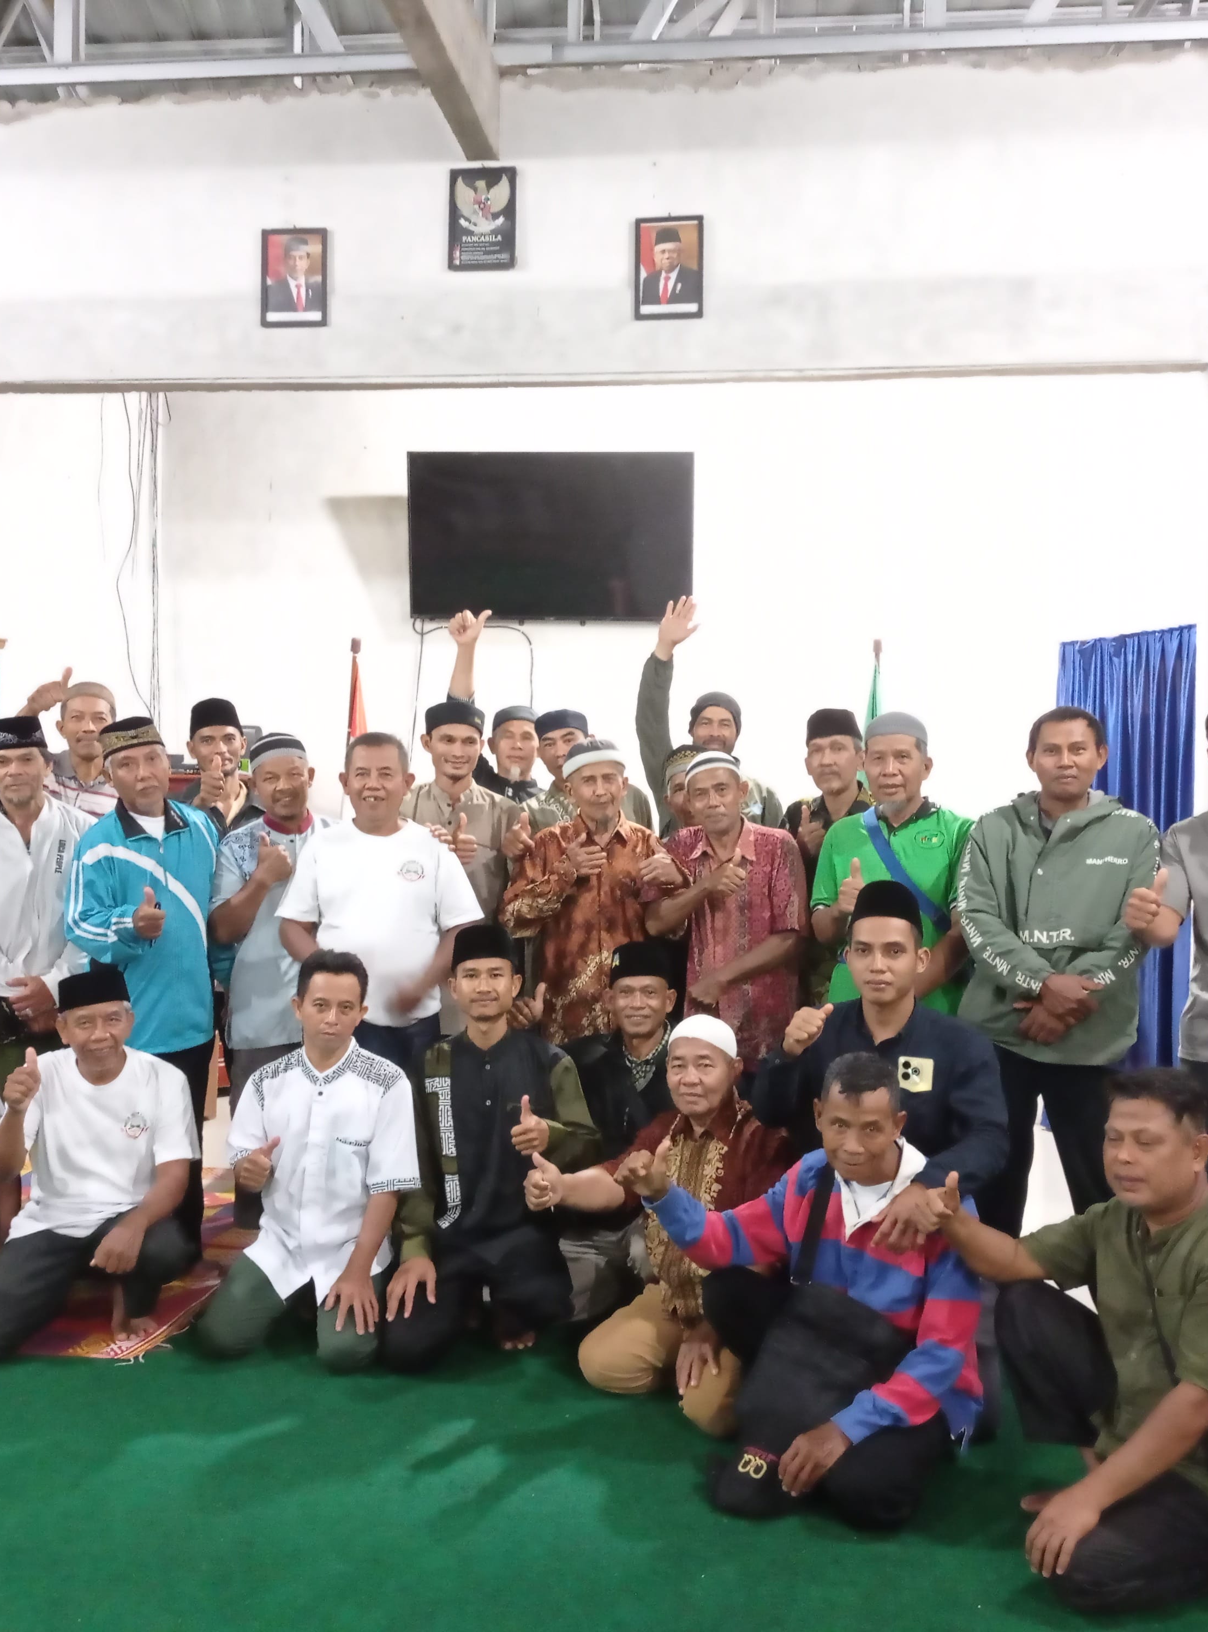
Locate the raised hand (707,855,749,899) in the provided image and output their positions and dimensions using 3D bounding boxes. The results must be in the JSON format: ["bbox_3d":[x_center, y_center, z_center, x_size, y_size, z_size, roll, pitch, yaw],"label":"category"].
[{"bbox_3d":[0.338,0.167,4.800,0.062,0.122,0.095,8,8,-41],"label":"raised hand"}]

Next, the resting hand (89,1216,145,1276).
[{"bbox_3d":[-1.214,1.074,4.400,0.090,0.125,0.065,22,-28,18],"label":"resting hand"}]

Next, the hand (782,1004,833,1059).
[{"bbox_3d":[0.430,0.453,3.720,0.108,0.118,0.100,1,1,7],"label":"hand"}]

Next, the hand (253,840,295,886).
[{"bbox_3d":[-0.907,0.124,4.850,0.112,0.130,0.095,0,2,-11],"label":"hand"}]

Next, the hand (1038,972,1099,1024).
[{"bbox_3d":[1.085,0.424,4.120,0.140,0.120,0.080,1,1,15],"label":"hand"}]

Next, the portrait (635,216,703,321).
[{"bbox_3d":[0.227,-1.910,6.150,0.237,0.355,0.025,1,1,5],"label":"portrait"}]

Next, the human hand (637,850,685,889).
[{"bbox_3d":[0.151,0.131,4.660,0.120,0.105,0.095,1,2,6],"label":"human hand"}]

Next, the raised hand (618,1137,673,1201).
[{"bbox_3d":[0.081,0.683,3.420,0.107,0.122,0.100,1,1,2],"label":"raised hand"}]

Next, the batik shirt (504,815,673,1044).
[{"bbox_3d":[-0.035,0.351,4.900,0.480,0.700,0.320,1,2,0],"label":"batik shirt"}]

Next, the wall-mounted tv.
[{"bbox_3d":[-0.226,-1.210,7.638,1.235,0.718,0.070,1,13,6],"label":"wall-mounted tv"}]

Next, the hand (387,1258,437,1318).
[{"bbox_3d":[-0.469,1.155,4.320,0.105,0.155,0.055,10,-34,7],"label":"hand"}]

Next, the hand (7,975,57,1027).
[{"bbox_3d":[-1.524,0.493,4.700,0.130,0.130,0.090,0,2,-17],"label":"hand"}]

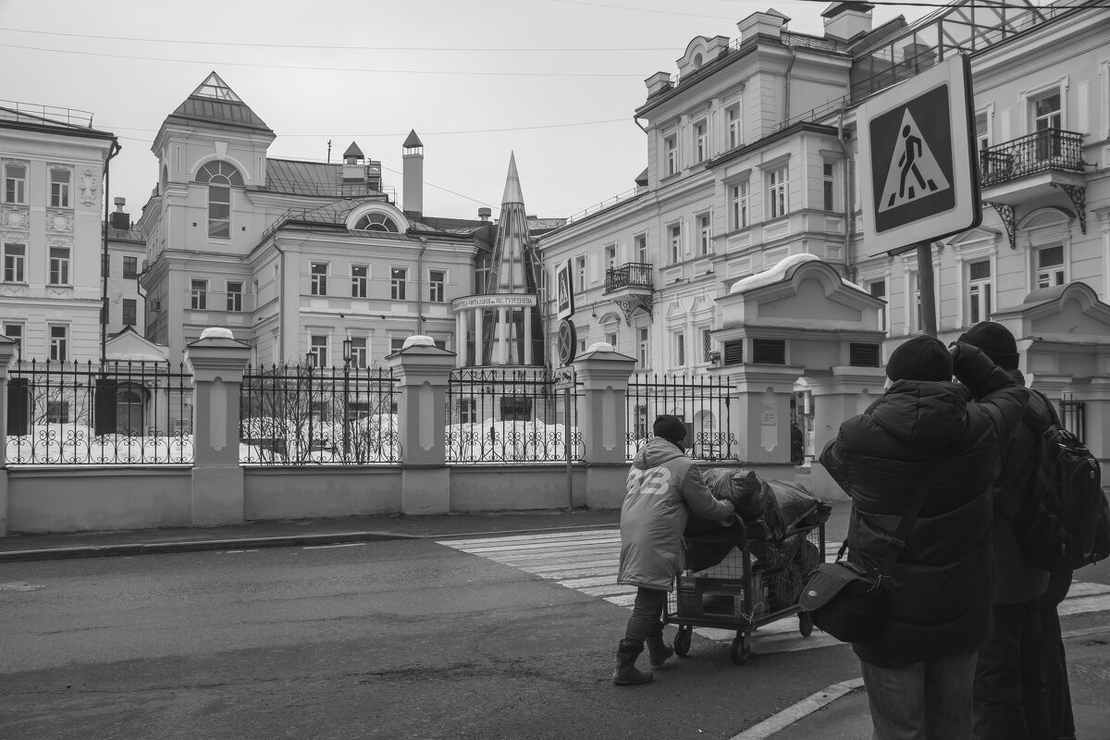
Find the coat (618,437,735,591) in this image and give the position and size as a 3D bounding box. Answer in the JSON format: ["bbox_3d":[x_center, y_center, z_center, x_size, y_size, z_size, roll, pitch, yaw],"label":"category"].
[{"bbox_3d":[0.765,0.888,6.420,0.550,0.930,0.600,-3,-5,35],"label":"coat"}]

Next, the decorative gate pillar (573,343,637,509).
[{"bbox_3d":[0.869,0.985,18.200,0.920,2.950,0.920,1,-3,-19],"label":"decorative gate pillar"}]

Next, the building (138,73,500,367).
[{"bbox_3d":[-15.500,-6.084,64.500,18.500,24.500,19.000,2,-4,-24],"label":"building"}]

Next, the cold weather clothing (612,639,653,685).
[{"bbox_3d":[0.465,1.733,6.050,0.265,0.265,0.110,2,-4,-40],"label":"cold weather clothing"}]

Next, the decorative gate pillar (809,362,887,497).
[{"bbox_3d":[6.420,1.383,22.200,1.350,2.870,1.200,2,-4,-23],"label":"decorative gate pillar"}]

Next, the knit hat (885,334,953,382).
[{"bbox_3d":[1.105,-0.032,3.100,0.205,0.185,0.230,1,-4,-9],"label":"knit hat"}]

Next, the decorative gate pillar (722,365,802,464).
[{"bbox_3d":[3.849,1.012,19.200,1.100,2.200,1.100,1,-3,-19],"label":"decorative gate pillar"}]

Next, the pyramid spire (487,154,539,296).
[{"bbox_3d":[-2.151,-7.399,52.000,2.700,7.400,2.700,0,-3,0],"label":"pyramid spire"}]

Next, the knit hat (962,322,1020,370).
[{"bbox_3d":[1.473,-0.080,3.450,0.200,0.185,0.230,2,-4,-37],"label":"knit hat"}]

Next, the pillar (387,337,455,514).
[{"bbox_3d":[-2.239,0.917,17.100,0.920,2.950,0.920,1,-3,-19],"label":"pillar"}]

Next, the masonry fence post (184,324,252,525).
[{"bbox_3d":[-5.304,0.875,16.050,0.920,3.050,0.920,1,-3,-19],"label":"masonry fence post"}]

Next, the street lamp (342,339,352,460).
[{"bbox_3d":[-6.327,0.883,31.000,0.280,3.700,0.280,2,-4,-23],"label":"street lamp"}]

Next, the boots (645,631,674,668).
[{"bbox_3d":[0.664,1.787,6.520,0.115,0.240,0.265,-3,-5,38],"label":"boots"}]

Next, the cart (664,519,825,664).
[{"bbox_3d":[1.400,1.510,7.320,0.660,0.930,1.270,-3,-5,35],"label":"cart"}]

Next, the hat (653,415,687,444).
[{"bbox_3d":[0.724,0.375,6.400,0.200,0.190,0.230,-3,-4,37],"label":"hat"}]

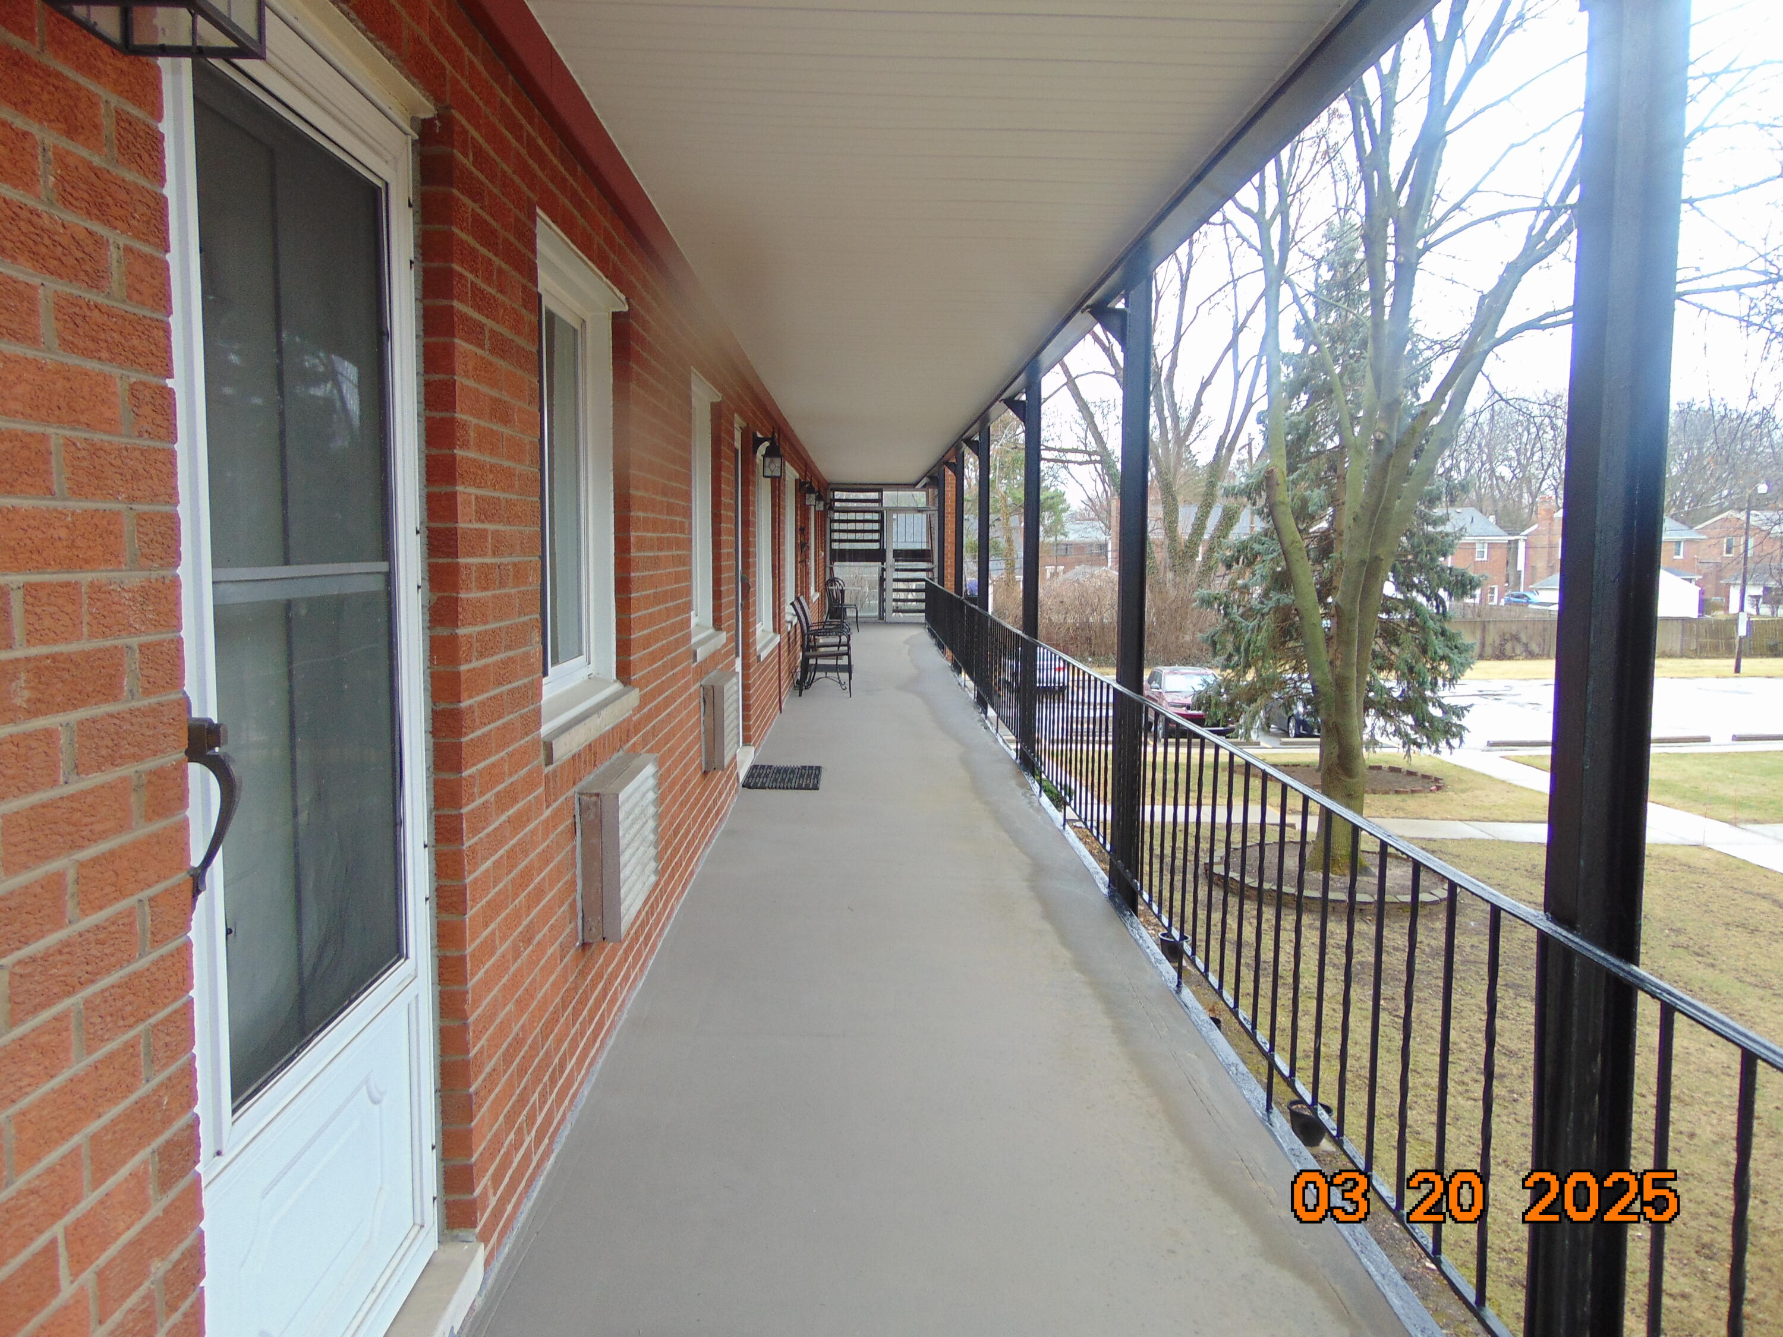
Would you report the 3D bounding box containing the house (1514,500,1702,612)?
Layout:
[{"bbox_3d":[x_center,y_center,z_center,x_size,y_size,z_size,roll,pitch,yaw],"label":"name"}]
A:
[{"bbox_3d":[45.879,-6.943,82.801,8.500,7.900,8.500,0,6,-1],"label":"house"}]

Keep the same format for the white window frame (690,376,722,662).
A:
[{"bbox_3d":[-0.943,-0.728,6.168,0.130,1.250,1.180,0,6,-1],"label":"white window frame"}]

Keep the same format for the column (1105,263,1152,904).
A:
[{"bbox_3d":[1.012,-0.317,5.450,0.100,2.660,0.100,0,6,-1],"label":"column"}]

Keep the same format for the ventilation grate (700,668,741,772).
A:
[{"bbox_3d":[-0.839,0.249,6.406,0.110,0.415,0.690,0,6,-1],"label":"ventilation grate"}]

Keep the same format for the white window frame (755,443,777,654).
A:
[{"bbox_3d":[-1.037,-0.965,10.153,0.130,1.540,2.100,0,6,-1],"label":"white window frame"}]

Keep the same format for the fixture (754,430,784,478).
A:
[{"bbox_3d":[-0.841,-1.476,8.832,0.200,0.345,0.150,0,6,-1],"label":"fixture"}]

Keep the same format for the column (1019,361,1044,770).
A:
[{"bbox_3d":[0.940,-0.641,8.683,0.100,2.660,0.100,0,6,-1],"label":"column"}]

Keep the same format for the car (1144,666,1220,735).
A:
[{"bbox_3d":[7.302,0.733,32.200,1.850,1.680,4.600,0,6,-1],"label":"car"}]

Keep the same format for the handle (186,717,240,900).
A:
[{"bbox_3d":[-0.825,0.167,1.580,0.070,0.220,0.045,0,6,-1],"label":"handle"}]

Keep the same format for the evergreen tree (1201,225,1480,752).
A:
[{"bbox_3d":[9.012,-3.194,25.627,5.600,10.800,5.600,0,6,-1],"label":"evergreen tree"}]

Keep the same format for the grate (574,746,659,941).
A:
[{"bbox_3d":[-0.777,0.500,3.729,0.110,0.410,0.690,0,6,-1],"label":"grate"}]

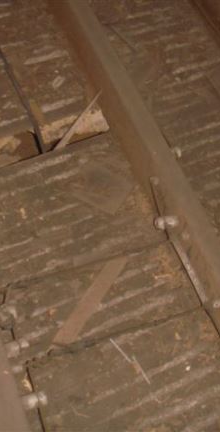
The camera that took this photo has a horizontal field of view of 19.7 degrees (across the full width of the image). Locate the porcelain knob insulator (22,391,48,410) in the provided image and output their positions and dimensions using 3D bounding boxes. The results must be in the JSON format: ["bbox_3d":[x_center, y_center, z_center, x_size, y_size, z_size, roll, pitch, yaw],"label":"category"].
[{"bbox_3d":[-0.131,0.322,1.100,0.043,0.026,0.026,-16,59,-12],"label":"porcelain knob insulator"}]

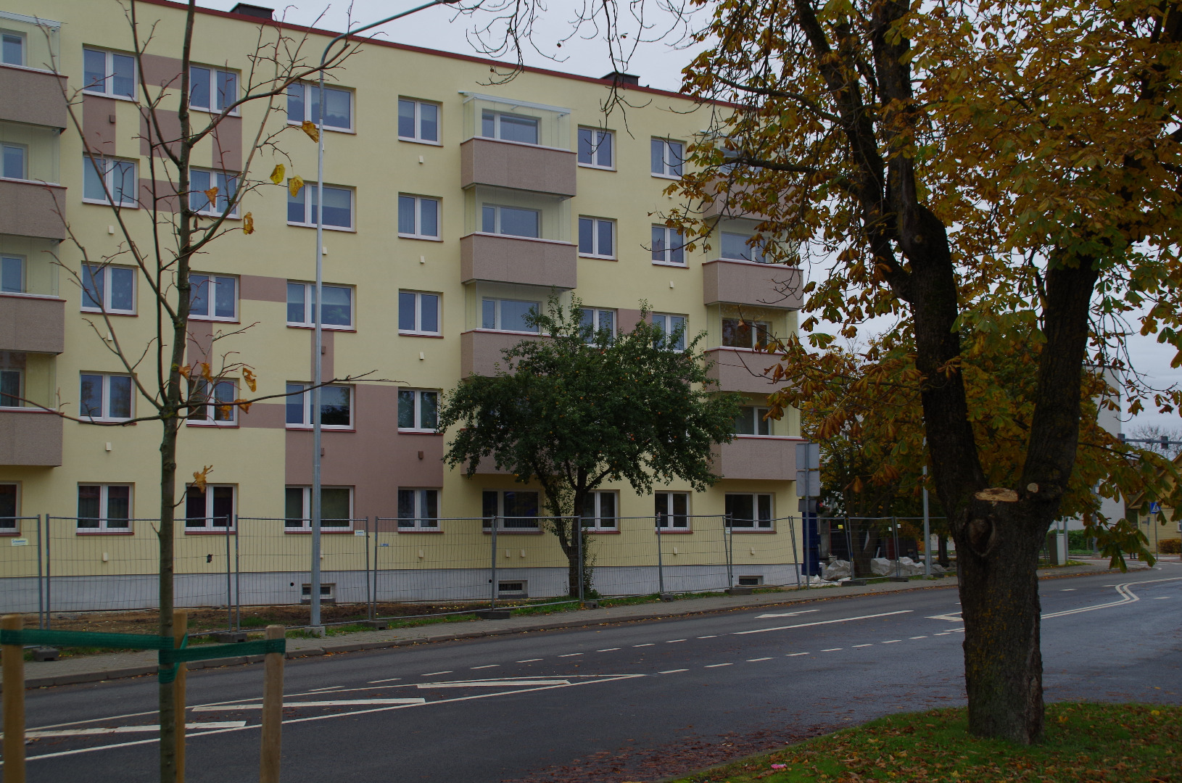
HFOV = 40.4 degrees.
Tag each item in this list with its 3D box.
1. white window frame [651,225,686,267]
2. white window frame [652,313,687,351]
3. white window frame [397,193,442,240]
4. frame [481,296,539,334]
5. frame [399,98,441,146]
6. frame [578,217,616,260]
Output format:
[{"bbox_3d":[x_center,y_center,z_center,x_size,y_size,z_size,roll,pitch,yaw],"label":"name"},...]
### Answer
[{"bbox_3d":[2.390,-4.502,50.028,1.390,1.200,0.120,3,-7,-32],"label":"white window frame"},{"bbox_3d":[2.393,-1.760,49.736,1.390,1.200,0.120,3,-7,-32],"label":"white window frame"},{"bbox_3d":[-4.880,-4.898,45.400,1.390,1.200,0.120,3,-7,-32],"label":"white window frame"},{"bbox_3d":[-2.284,-2.013,46.015,1.950,1.200,0.100,3,-7,-32],"label":"frame"},{"bbox_3d":[-4.823,-7.558,45.047,1.360,1.200,0.100,3,-7,-32],"label":"frame"},{"bbox_3d":[0.153,-4.568,47.822,1.360,1.200,0.100,3,-7,-32],"label":"frame"}]

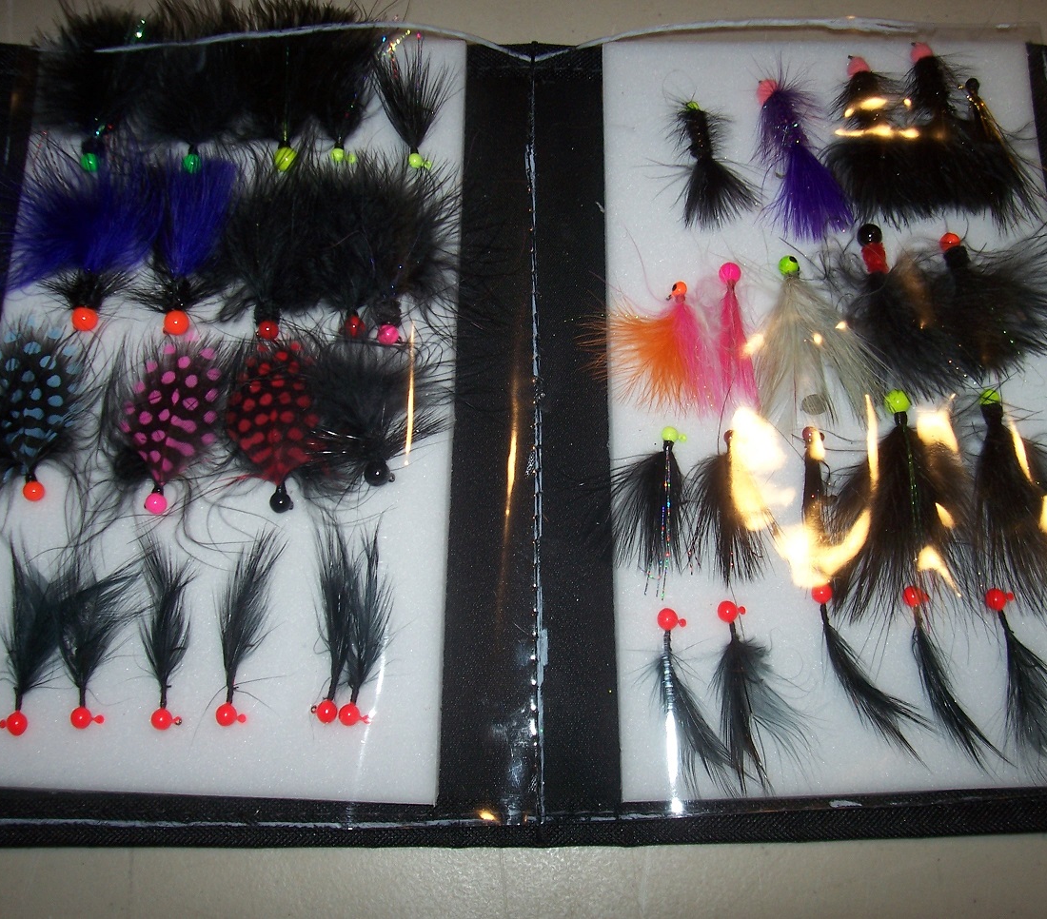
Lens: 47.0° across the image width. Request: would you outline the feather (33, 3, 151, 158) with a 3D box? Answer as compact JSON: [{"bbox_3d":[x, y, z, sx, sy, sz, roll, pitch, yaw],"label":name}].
[{"bbox_3d":[-0.130,-0.114,0.362,0.029,0.013,0.040,-6,74,-1],"label":"feather"}]

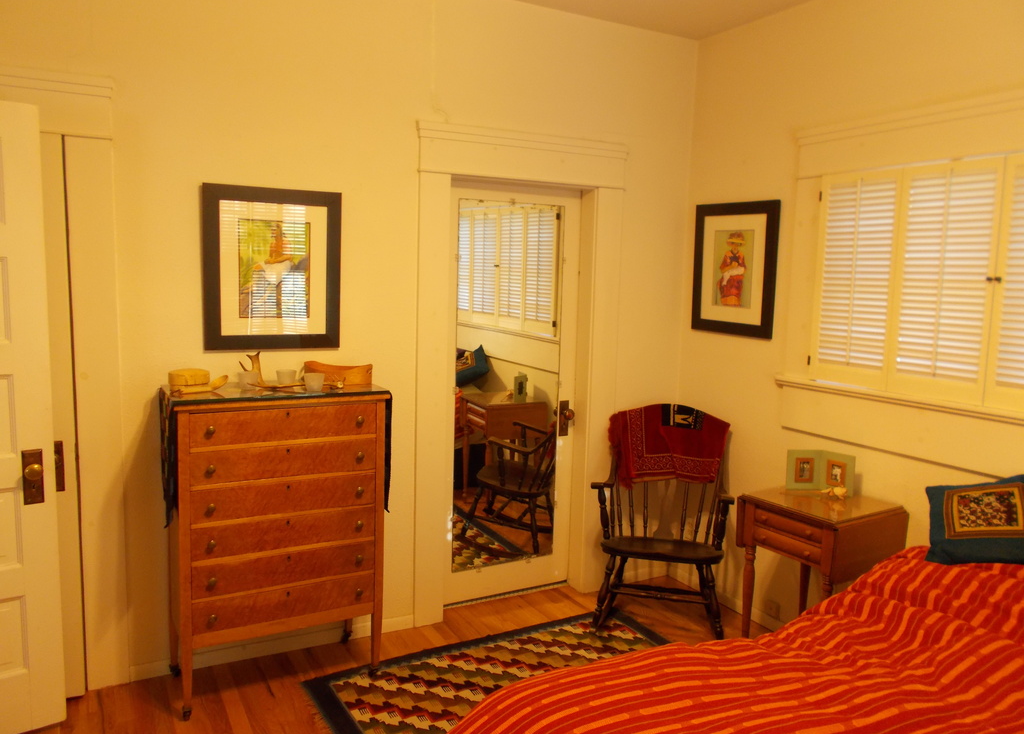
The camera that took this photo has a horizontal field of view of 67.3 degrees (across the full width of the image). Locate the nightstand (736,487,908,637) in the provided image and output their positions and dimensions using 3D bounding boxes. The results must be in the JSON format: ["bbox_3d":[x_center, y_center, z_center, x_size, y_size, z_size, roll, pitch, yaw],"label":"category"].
[{"bbox_3d":[1.171,0.880,2.976,0.435,0.749,0.455,-3,8,-33],"label":"nightstand"}]

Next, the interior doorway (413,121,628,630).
[{"bbox_3d":[0.031,0.047,3.594,1.081,2.190,0.150,-2,8,-29],"label":"interior doorway"}]

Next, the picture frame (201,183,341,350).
[{"bbox_3d":[-0.900,-0.372,2.938,0.512,0.608,0.028,-2,8,-29],"label":"picture frame"}]

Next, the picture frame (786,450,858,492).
[{"bbox_3d":[1.218,0.415,3.038,0.243,0.161,0.060,4,7,17],"label":"picture frame"}]

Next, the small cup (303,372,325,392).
[{"bbox_3d":[-0.711,0.053,2.772,0.075,0.067,0.075,2,7,0],"label":"small cup"}]

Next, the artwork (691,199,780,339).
[{"bbox_3d":[1.037,-0.459,3.603,0.028,0.613,0.526,-2,8,-29],"label":"artwork"}]

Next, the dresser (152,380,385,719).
[{"bbox_3d":[-0.881,0.637,2.888,0.747,1.138,0.385,-2,8,-29],"label":"dresser"}]

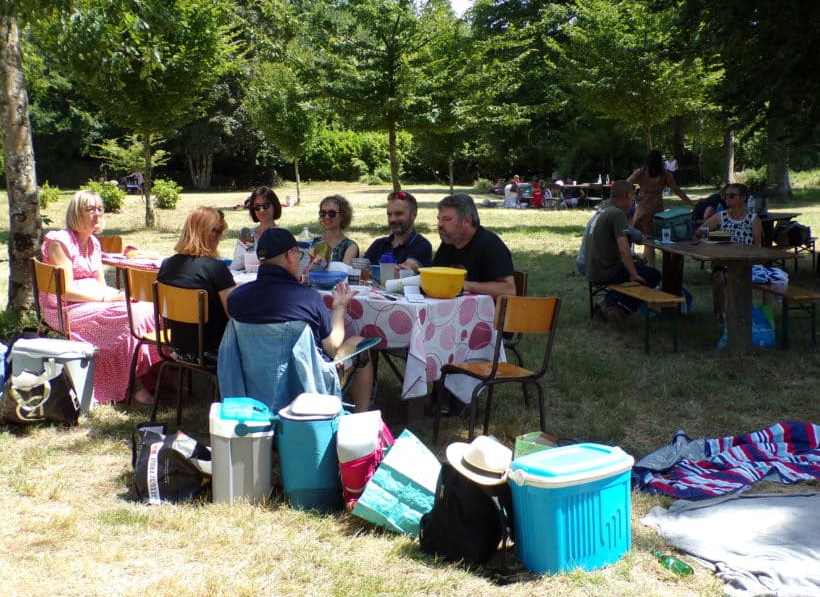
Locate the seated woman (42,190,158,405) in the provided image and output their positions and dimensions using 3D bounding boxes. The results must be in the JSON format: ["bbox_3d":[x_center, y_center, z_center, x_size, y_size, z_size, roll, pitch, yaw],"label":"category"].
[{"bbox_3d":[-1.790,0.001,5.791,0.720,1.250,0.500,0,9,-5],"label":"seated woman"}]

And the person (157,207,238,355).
[{"bbox_3d":[-0.962,0.112,5.250,0.500,1.220,0.750,8,11,39],"label":"person"}]

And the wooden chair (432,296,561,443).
[{"bbox_3d":[0.414,0.387,5.033,0.420,0.820,0.470,-6,10,-36],"label":"wooden chair"}]

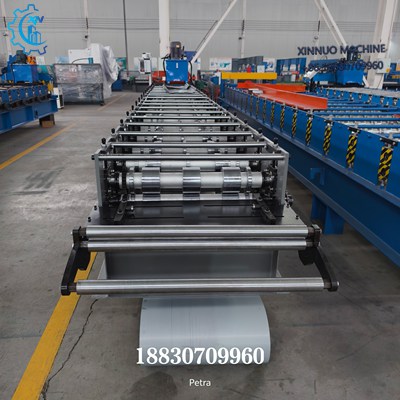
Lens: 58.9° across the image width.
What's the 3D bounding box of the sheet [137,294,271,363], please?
[{"bbox_3d":[0.016,0.683,1.900,0.635,0.310,0.420,0,20,-3],"label":"sheet"}]

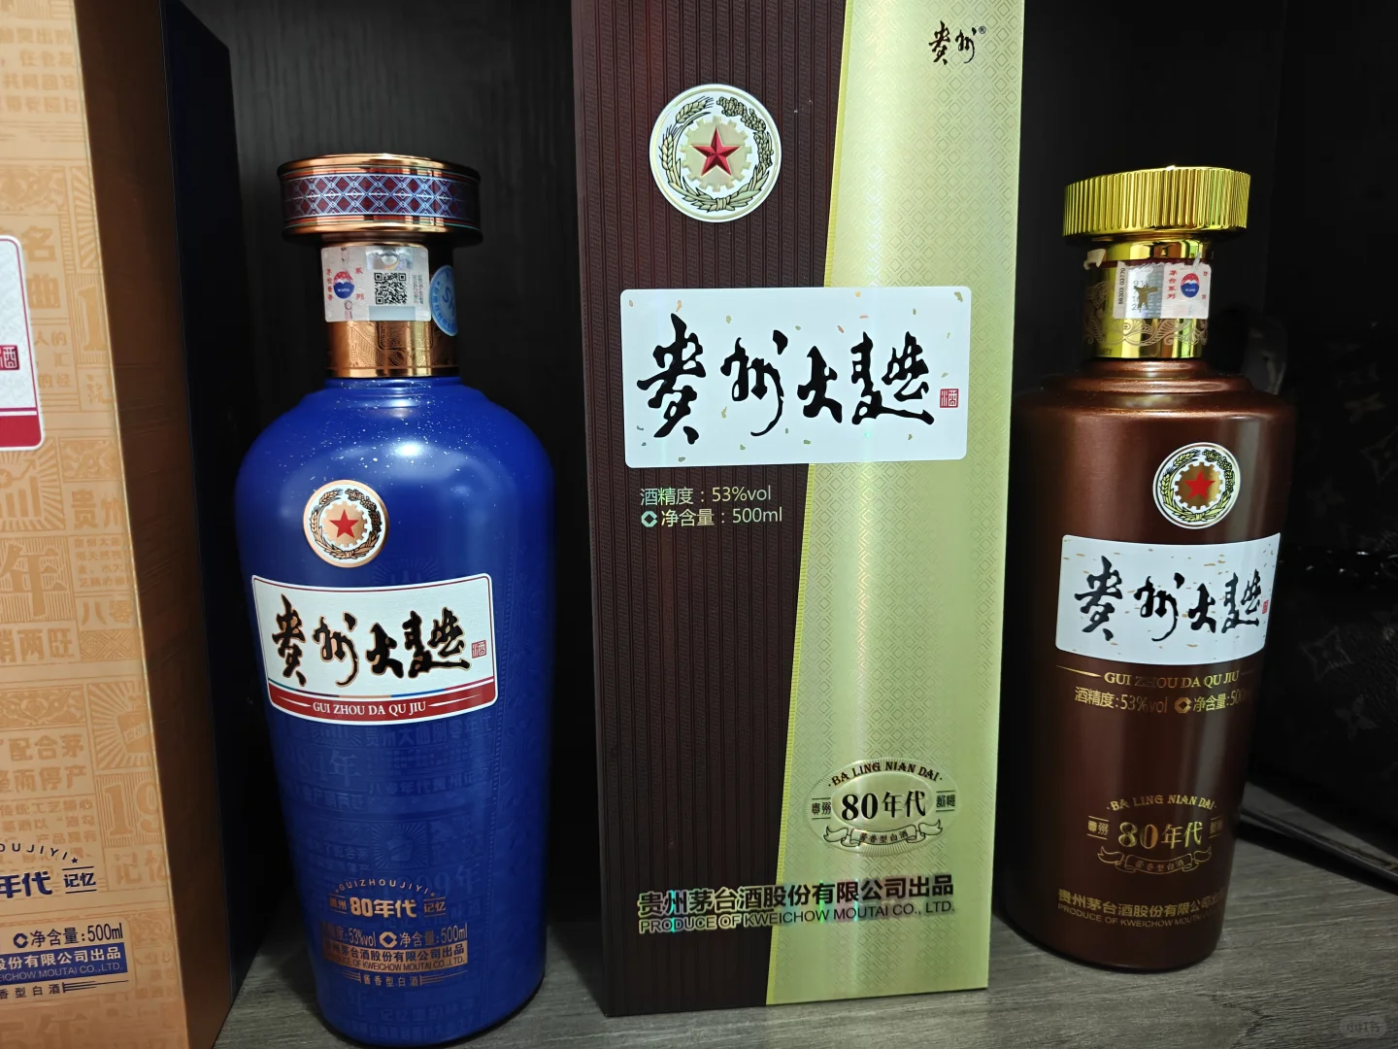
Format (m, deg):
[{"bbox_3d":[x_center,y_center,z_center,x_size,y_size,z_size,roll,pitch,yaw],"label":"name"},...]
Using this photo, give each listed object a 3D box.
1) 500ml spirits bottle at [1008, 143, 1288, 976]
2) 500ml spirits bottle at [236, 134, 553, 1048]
[{"bbox_3d":[0.135,0.015,0.304,0.081,0.235,0.081,0,10,3],"label":"500ml spirits bottle"},{"bbox_3d":[-0.083,0.022,0.279,0.085,0.236,0.085,0,10,3],"label":"500ml spirits bottle"}]

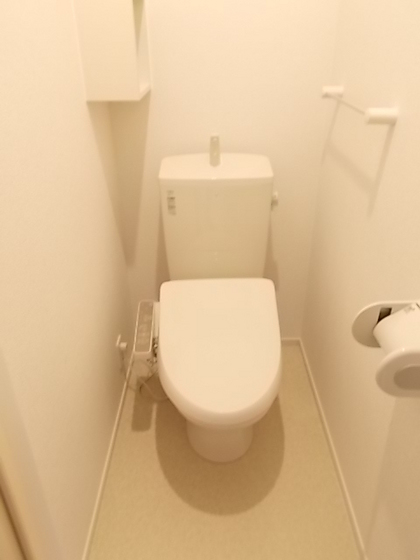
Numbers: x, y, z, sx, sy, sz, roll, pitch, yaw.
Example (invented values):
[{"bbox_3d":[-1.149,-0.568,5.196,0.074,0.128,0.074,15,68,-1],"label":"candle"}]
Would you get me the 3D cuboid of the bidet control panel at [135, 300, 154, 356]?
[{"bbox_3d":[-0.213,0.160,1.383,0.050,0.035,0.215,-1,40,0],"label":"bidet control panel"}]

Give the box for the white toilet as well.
[{"bbox_3d":[0.024,0.126,1.387,0.390,0.870,0.790,-1,30,0],"label":"white toilet"}]

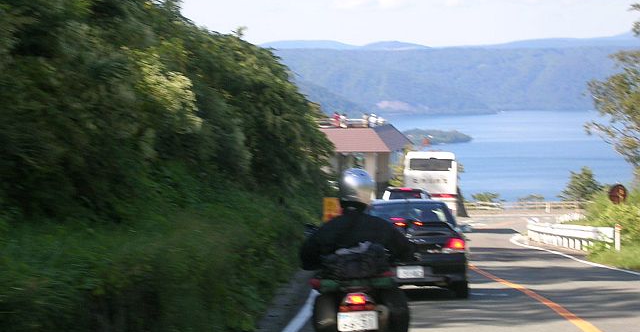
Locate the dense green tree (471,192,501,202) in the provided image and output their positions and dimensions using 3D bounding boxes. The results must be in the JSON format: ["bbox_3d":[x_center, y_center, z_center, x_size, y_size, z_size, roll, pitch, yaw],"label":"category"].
[{"bbox_3d":[12.447,2.783,146.000,2.300,1.700,2.100,0,3,0],"label":"dense green tree"}]

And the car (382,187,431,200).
[{"bbox_3d":[2.920,1.520,63.500,1.700,1.600,4.400,0,-1,4],"label":"car"}]

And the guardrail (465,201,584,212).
[{"bbox_3d":[14.537,2.936,138.000,8.700,0.800,0.250,0,3,0],"label":"guardrail"}]

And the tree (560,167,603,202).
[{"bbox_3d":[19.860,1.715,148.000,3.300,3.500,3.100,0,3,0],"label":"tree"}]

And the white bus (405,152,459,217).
[{"bbox_3d":[5.630,1.120,97.300,2.500,3.400,10.800,0,-1,4],"label":"white bus"}]

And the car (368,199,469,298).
[{"bbox_3d":[1.110,1.120,27.300,1.730,1.370,4.400,0,-1,1],"label":"car"}]

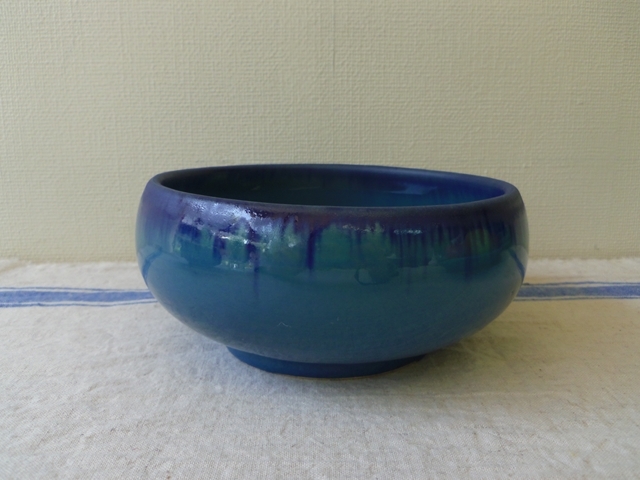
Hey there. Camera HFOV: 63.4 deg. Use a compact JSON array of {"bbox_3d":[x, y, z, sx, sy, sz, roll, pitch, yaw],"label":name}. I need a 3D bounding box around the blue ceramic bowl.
[{"bbox_3d":[0.006,0.010,0.297,0.210,0.091,0.210,0,12,0],"label":"blue ceramic bowl"}]

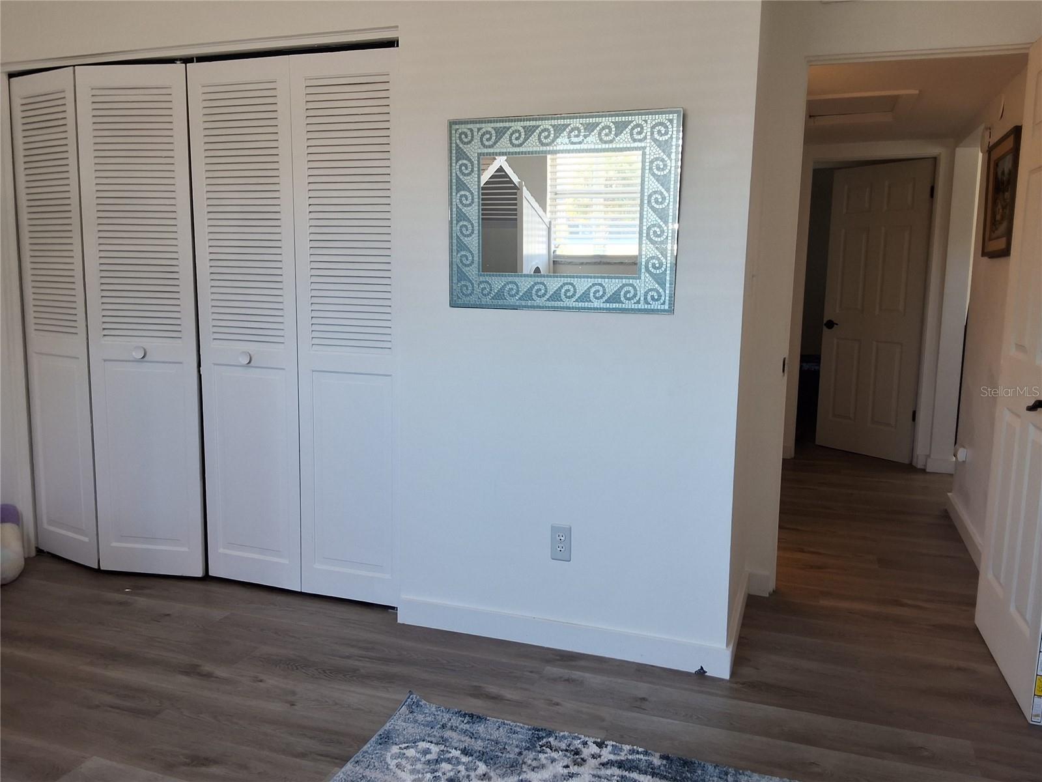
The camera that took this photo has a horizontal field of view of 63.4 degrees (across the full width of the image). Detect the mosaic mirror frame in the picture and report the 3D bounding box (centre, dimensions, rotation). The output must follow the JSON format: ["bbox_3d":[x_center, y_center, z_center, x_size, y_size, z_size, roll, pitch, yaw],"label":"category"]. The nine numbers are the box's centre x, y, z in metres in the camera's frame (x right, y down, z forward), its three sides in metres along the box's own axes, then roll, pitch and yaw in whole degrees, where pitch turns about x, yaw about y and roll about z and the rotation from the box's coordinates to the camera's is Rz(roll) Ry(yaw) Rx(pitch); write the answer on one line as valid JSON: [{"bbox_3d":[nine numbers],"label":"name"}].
[{"bbox_3d":[0.122,-0.562,2.688,0.762,0.610,0.022,4,10,19],"label":"mosaic mirror frame"}]

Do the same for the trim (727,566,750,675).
[{"bbox_3d":[0.786,0.823,3.047,0.017,0.095,0.782,4,8,19],"label":"trim"}]

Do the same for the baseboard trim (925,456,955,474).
[{"bbox_3d":[2.829,0.502,5.669,0.173,0.095,0.017,4,8,19],"label":"baseboard trim"}]

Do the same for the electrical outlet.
[{"bbox_3d":[0.135,0.512,2.834,0.071,0.117,0.008,4,8,19],"label":"electrical outlet"}]

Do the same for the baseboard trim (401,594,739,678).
[{"bbox_3d":[0.112,0.834,2.877,1.179,0.095,0.017,4,8,19],"label":"baseboard trim"}]

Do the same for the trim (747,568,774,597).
[{"bbox_3d":[0.963,0.778,3.403,0.087,0.095,0.017,4,8,19],"label":"trim"}]

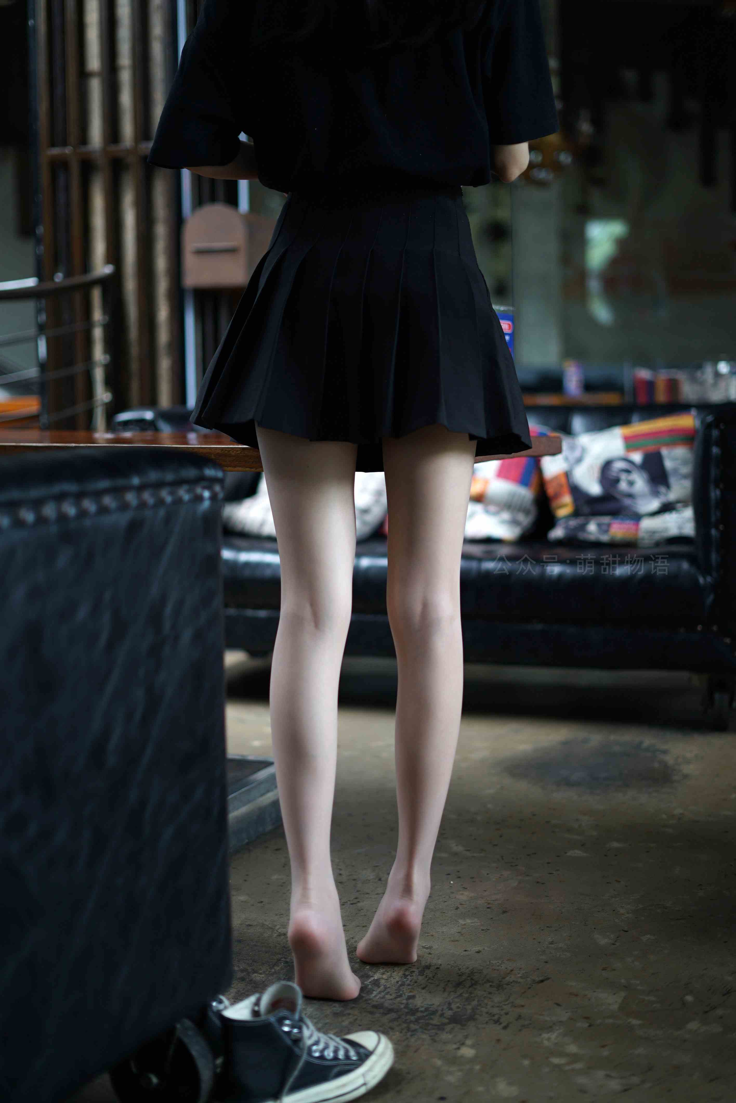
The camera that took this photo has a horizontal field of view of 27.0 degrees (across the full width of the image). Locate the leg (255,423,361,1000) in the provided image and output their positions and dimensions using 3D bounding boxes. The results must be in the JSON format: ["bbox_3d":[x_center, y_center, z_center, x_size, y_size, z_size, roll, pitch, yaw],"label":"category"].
[{"bbox_3d":[-0.082,0.212,2.115,0.150,0.830,0.250,0,7,6],"label":"leg"}]

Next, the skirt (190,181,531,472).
[{"bbox_3d":[-0.011,-0.298,2.120,0.470,0.400,0.360,0,7,0],"label":"skirt"}]

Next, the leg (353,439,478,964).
[{"bbox_3d":[0.069,0.200,2.190,0.165,0.820,0.250,-1,7,-6],"label":"leg"}]

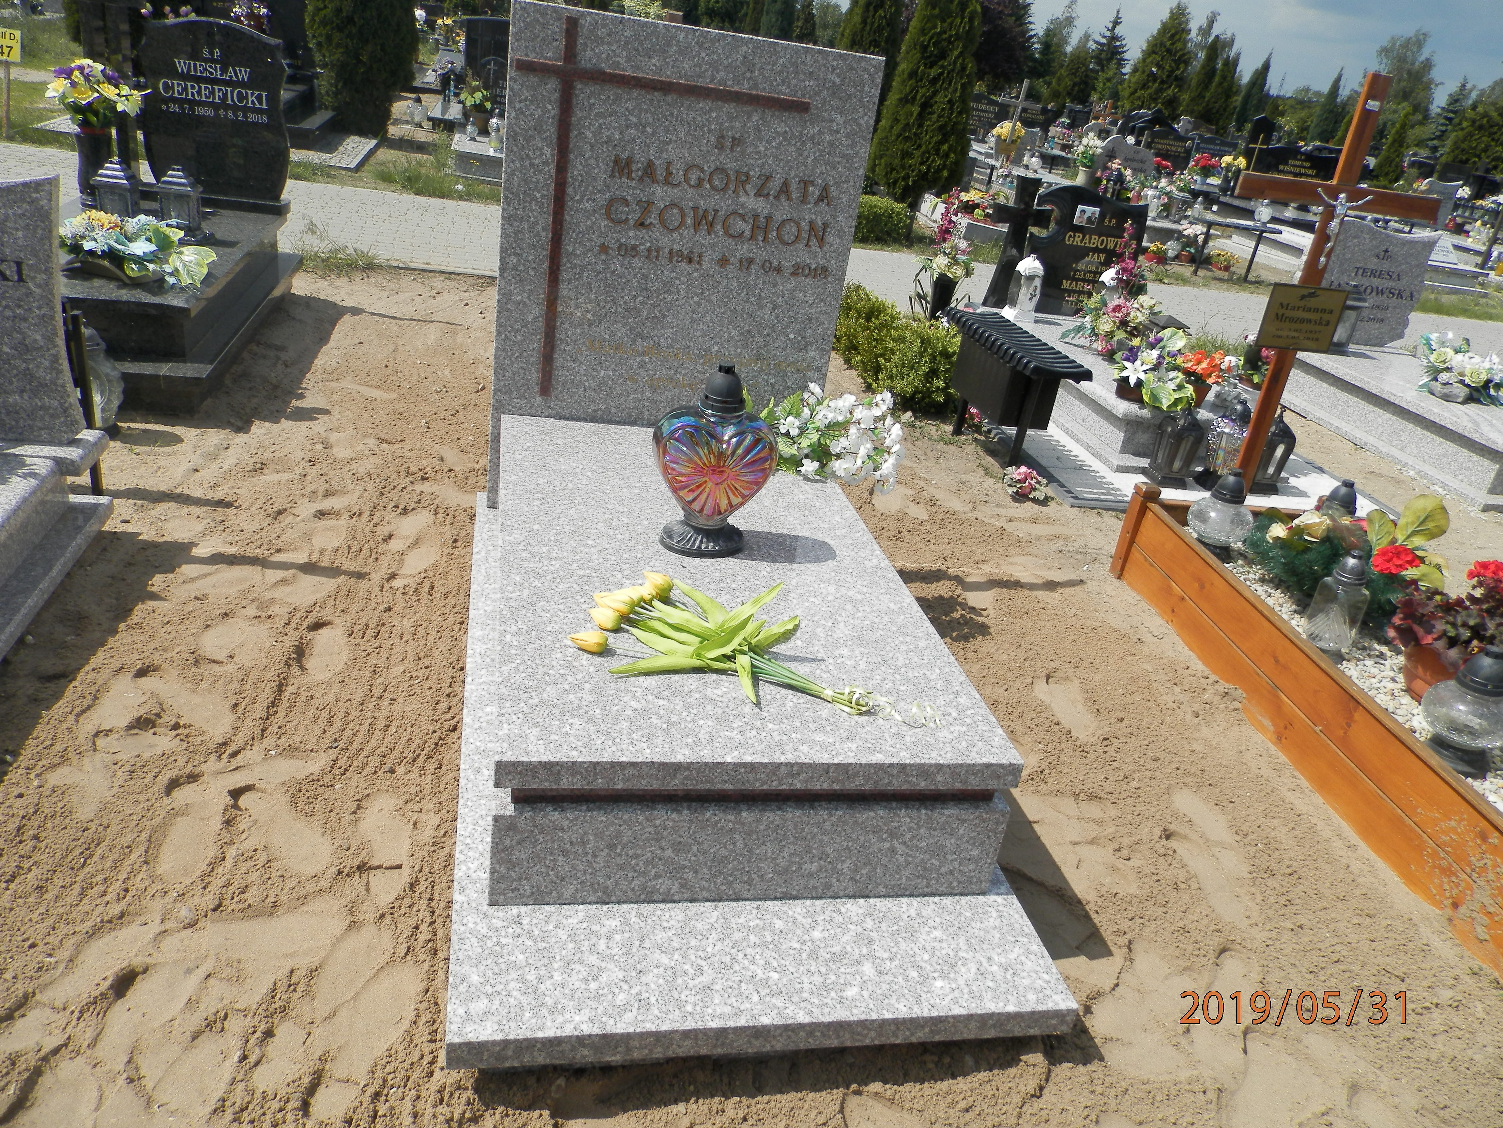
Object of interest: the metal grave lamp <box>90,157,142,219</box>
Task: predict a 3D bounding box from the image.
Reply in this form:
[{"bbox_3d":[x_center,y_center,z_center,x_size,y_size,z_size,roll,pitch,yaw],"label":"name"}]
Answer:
[{"bbox_3d":[-2.291,-1.318,3.904,0.162,0.261,0.162,-3,28,-25],"label":"metal grave lamp"}]

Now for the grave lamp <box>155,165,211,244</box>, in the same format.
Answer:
[{"bbox_3d":[-2.261,-1.436,4.327,0.165,0.275,0.165,3,26,-14],"label":"grave lamp"}]

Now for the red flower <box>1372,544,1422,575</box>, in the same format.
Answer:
[{"bbox_3d":[1.639,-0.010,2.755,0.122,0.056,0.113,3,26,-14],"label":"red flower"}]

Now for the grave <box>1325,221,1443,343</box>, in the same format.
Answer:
[{"bbox_3d":[3.761,-1.702,6.614,0.720,0.710,0.080,3,26,-14],"label":"grave"}]

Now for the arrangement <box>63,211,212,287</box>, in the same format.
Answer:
[{"bbox_3d":[-2.027,-1.056,3.565,0.468,0.171,0.270,3,26,-14],"label":"arrangement"}]

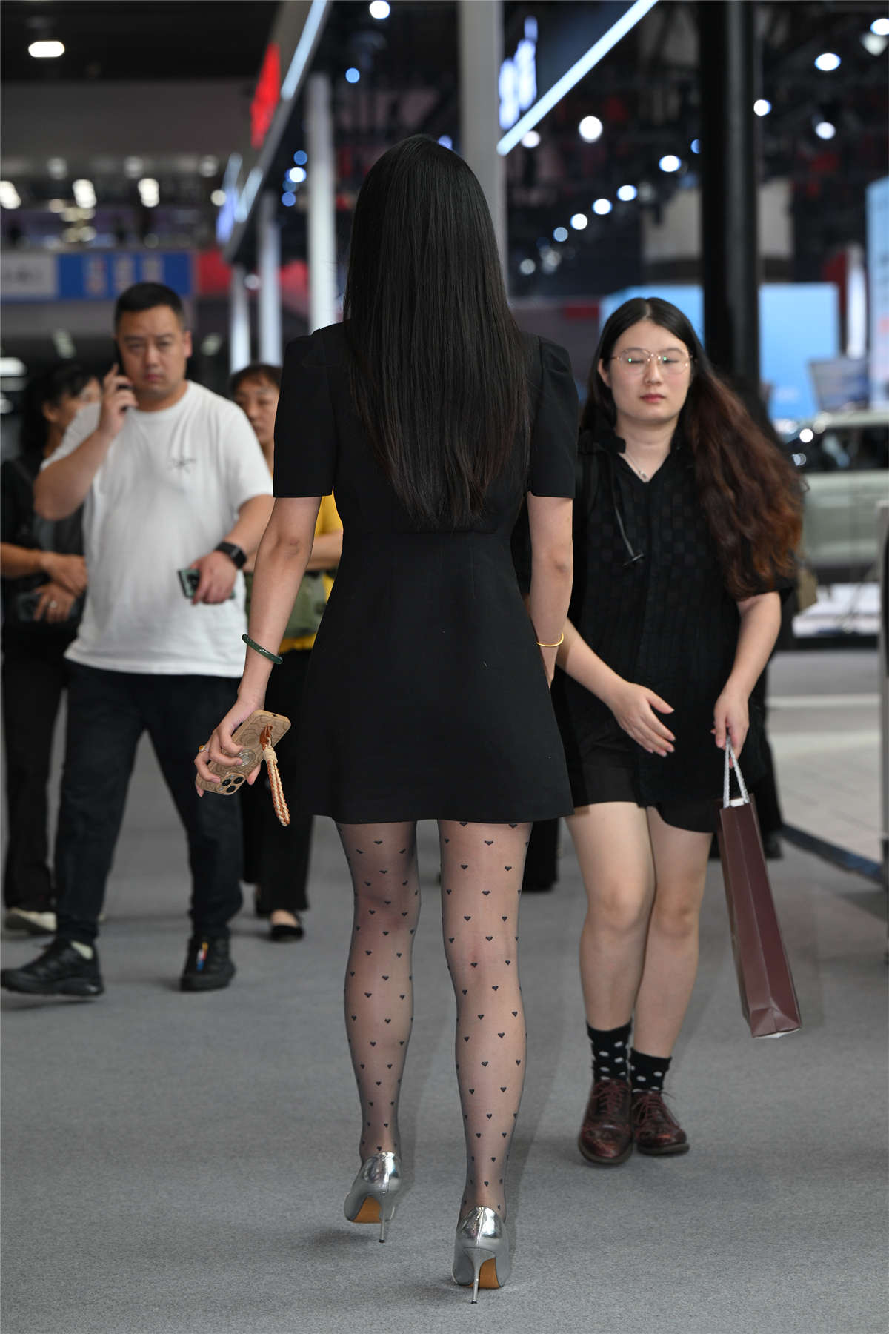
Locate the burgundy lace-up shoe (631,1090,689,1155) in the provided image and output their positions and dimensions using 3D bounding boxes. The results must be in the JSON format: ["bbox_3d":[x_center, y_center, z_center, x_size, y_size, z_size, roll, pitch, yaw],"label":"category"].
[{"bbox_3d":[0.393,0.845,6.600,0.100,0.110,0.270,-1,2,-19],"label":"burgundy lace-up shoe"}]

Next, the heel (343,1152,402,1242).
[{"bbox_3d":[-0.113,0.826,5.610,0.085,0.140,0.215,0,2,-10],"label":"heel"}]

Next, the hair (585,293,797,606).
[{"bbox_3d":[0.463,-0.408,6.570,0.410,0.555,0.250,0,2,-3],"label":"hair"}]

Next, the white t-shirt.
[{"bbox_3d":[-0.702,-0.342,8.650,0.540,0.710,0.310,1,3,12],"label":"white t-shirt"}]

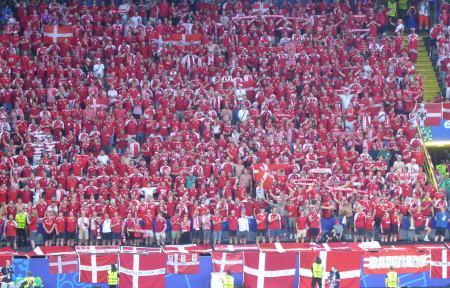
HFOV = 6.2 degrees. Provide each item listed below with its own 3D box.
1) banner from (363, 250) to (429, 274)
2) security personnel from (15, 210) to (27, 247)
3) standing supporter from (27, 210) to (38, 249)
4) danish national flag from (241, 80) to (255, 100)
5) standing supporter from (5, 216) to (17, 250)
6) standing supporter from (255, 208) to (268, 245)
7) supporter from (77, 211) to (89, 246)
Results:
[{"bbox_3d":[7.738,5.286,188.432,2.960,1.080,0.060,-1,9,-11],"label":"banner"},{"bbox_3d":[-9.294,3.908,191.000,0.570,1.740,0.380,0,8,-11],"label":"security personnel"},{"bbox_3d":[-8.628,3.871,188.204,0.400,1.800,0.500,0,8,-10],"label":"standing supporter"},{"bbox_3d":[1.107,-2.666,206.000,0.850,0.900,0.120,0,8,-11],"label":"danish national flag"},{"bbox_3d":[-9.551,3.987,186.731,0.580,1.660,0.420,-1,9,-11],"label":"standing supporter"},{"bbox_3d":[1.653,3.787,189.280,0.560,1.770,0.400,-1,9,-11],"label":"standing supporter"},{"bbox_3d":[-6.493,3.964,191.500,0.520,1.760,0.340,0,8,-5],"label":"supporter"}]

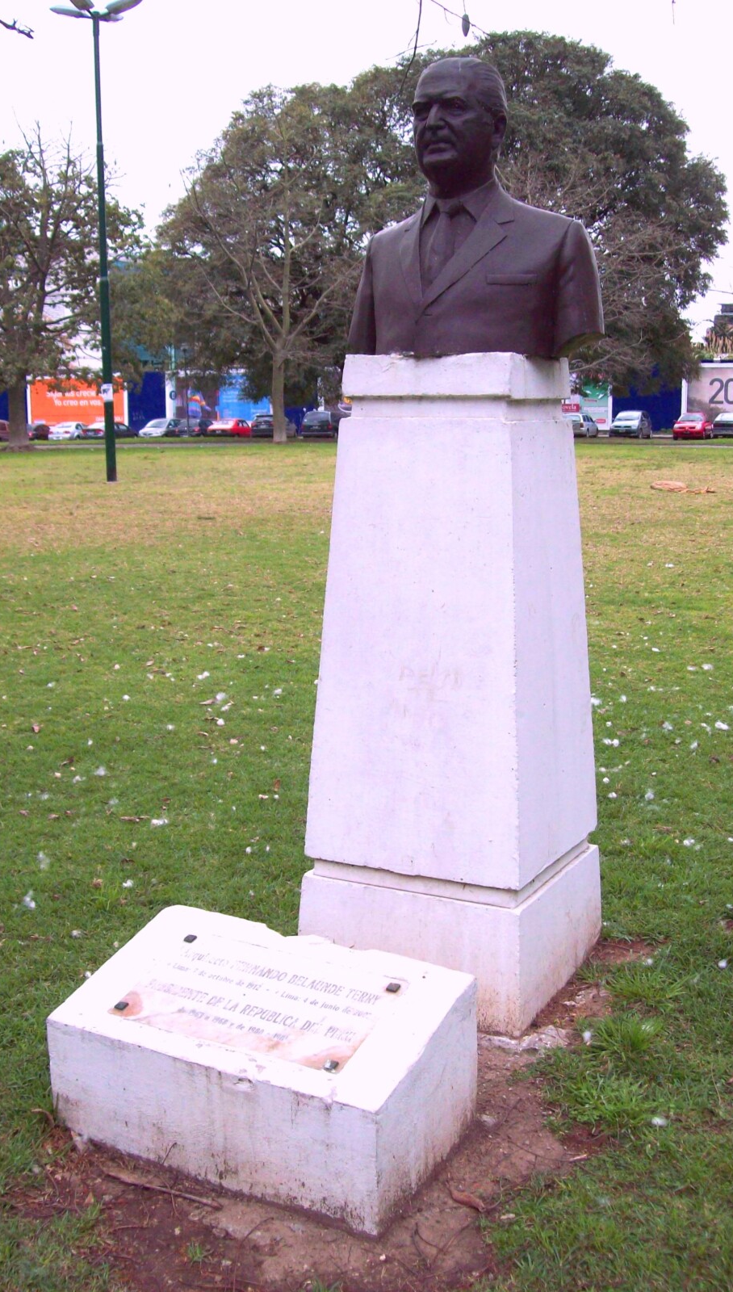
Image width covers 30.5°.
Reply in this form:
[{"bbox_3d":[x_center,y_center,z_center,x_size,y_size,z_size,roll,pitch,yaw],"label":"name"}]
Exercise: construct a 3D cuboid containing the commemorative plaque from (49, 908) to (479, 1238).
[{"bbox_3d":[-0.236,0.911,3.026,0.840,0.362,0.460,5,11,28],"label":"commemorative plaque"}]

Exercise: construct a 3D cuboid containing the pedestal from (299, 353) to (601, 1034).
[{"bbox_3d":[0.259,0.063,3.848,0.704,1.742,0.712,5,11,26],"label":"pedestal"}]

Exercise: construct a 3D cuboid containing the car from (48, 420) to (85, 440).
[{"bbox_3d":[-19.680,-14.527,91.557,1.750,1.450,4.450,3,11,20],"label":"car"}]

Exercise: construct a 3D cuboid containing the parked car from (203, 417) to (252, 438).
[{"bbox_3d":[-8.784,-14.189,87.924,1.650,1.390,4.150,3,11,19],"label":"parked car"}]

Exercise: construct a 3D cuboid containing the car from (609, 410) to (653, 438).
[{"bbox_3d":[15.991,-13.352,80.810,1.750,1.620,4.250,4,11,24],"label":"car"}]

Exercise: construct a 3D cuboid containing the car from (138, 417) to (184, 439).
[{"bbox_3d":[-13.437,-14.380,89.441,1.740,1.520,4.200,3,11,20],"label":"car"}]

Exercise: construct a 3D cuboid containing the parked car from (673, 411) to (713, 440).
[{"bbox_3d":[17.302,-11.600,71.000,1.660,1.430,3.850,4,11,21],"label":"parked car"}]

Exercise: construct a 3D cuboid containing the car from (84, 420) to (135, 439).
[{"bbox_3d":[-16.364,-13.696,86.000,1.720,1.430,4.250,4,11,21],"label":"car"}]

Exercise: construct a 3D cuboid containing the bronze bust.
[{"bbox_3d":[0.279,-1.186,3.669,0.760,0.780,0.400,5,11,26],"label":"bronze bust"}]

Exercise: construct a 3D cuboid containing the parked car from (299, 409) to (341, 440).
[{"bbox_3d":[-1.938,-12.282,75.000,1.820,1.650,4.600,4,11,22],"label":"parked car"}]

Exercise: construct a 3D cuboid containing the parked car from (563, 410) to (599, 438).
[{"bbox_3d":[13.052,-13.553,82.702,1.660,1.450,4.200,4,11,23],"label":"parked car"}]

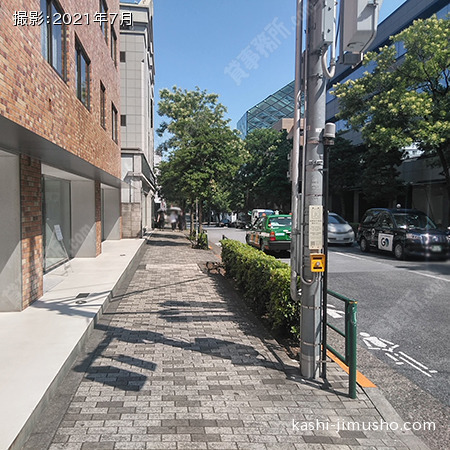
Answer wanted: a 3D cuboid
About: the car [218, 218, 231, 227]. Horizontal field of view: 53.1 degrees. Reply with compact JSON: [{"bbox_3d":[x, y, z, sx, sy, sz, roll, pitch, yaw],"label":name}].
[{"bbox_3d":[-0.100,-0.400,73.000,1.720,1.480,4.400,0,2,-7],"label":"car"}]

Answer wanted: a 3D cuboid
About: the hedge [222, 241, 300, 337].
[{"bbox_3d":[0.530,0.867,8.150,0.480,0.740,6.100,0,2,-7],"label":"hedge"}]

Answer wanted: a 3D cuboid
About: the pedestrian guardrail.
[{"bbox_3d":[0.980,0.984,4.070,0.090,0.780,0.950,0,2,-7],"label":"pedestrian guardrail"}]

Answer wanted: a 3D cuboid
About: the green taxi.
[{"bbox_3d":[2.190,0.279,19.300,1.690,1.550,4.650,0,2,-7],"label":"green taxi"}]

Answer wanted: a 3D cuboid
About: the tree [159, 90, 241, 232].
[{"bbox_3d":[-1.190,-2.813,21.000,4.000,7.300,4.000,0,2,-7],"label":"tree"}]

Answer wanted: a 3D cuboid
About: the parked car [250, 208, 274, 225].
[{"bbox_3d":[3.545,-0.458,41.900,1.550,1.920,3.700,0,2,-7],"label":"parked car"}]

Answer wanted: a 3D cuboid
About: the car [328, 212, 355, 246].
[{"bbox_3d":[4.800,0.182,22.400,1.730,1.540,4.500,0,2,-7],"label":"car"}]

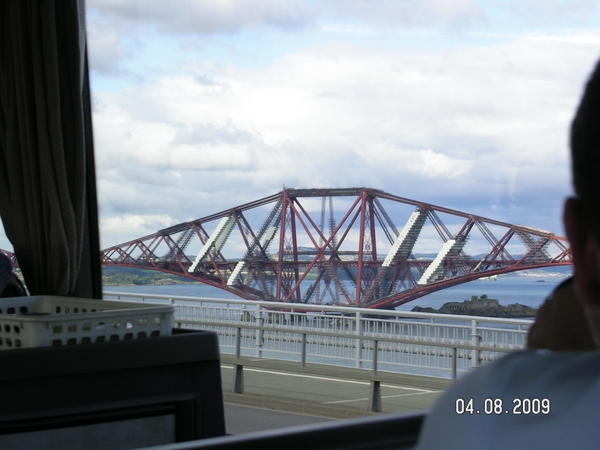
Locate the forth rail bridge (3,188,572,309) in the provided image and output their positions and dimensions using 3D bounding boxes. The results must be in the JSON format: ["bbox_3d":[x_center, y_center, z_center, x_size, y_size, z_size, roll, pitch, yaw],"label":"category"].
[{"bbox_3d":[11.137,24.510,1462.569,540.000,110.000,39.000,-1,-1,32],"label":"forth rail bridge"}]

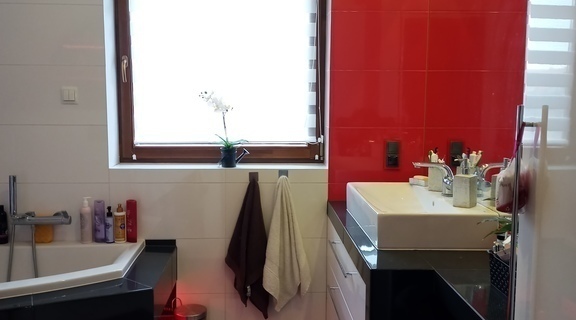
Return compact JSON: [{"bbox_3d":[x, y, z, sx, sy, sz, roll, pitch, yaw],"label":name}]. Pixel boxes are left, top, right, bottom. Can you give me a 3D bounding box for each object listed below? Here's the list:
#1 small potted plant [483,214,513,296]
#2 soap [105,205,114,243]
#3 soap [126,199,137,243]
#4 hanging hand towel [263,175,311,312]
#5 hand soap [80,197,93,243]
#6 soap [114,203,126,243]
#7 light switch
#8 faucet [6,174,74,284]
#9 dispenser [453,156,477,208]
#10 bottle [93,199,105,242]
[{"bbox_3d":[0.654,0.275,1.809,0.148,0.222,0.148,0,7,-3],"label":"small potted plant"},{"bbox_3d":[-0.916,0.330,3.200,0.042,0.188,0.042,0,6,-3],"label":"soap"},{"bbox_3d":[-0.805,0.313,3.208,0.055,0.222,0.040,1,6,3],"label":"soap"},{"bbox_3d":[-0.003,0.436,3.215,0.248,0.719,0.099,0,7,-3],"label":"hanging hand towel"},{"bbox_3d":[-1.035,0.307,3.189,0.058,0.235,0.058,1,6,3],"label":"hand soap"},{"bbox_3d":[-0.854,0.328,3.171,0.057,0.200,0.051,0,7,-3],"label":"soap"},{"bbox_3d":[-1.093,-0.322,3.111,0.085,0.087,0.013,0,7,-3],"label":"light switch"},{"bbox_3d":[-1.248,0.346,3.105,0.310,0.532,0.158,0,7,-3],"label":"faucet"},{"bbox_3d":[0.686,0.086,2.407,0.072,0.190,0.066,5,8,37],"label":"dispenser"},{"bbox_3d":[-0.969,0.313,3.201,0.055,0.222,0.040,0,6,-3],"label":"bottle"}]

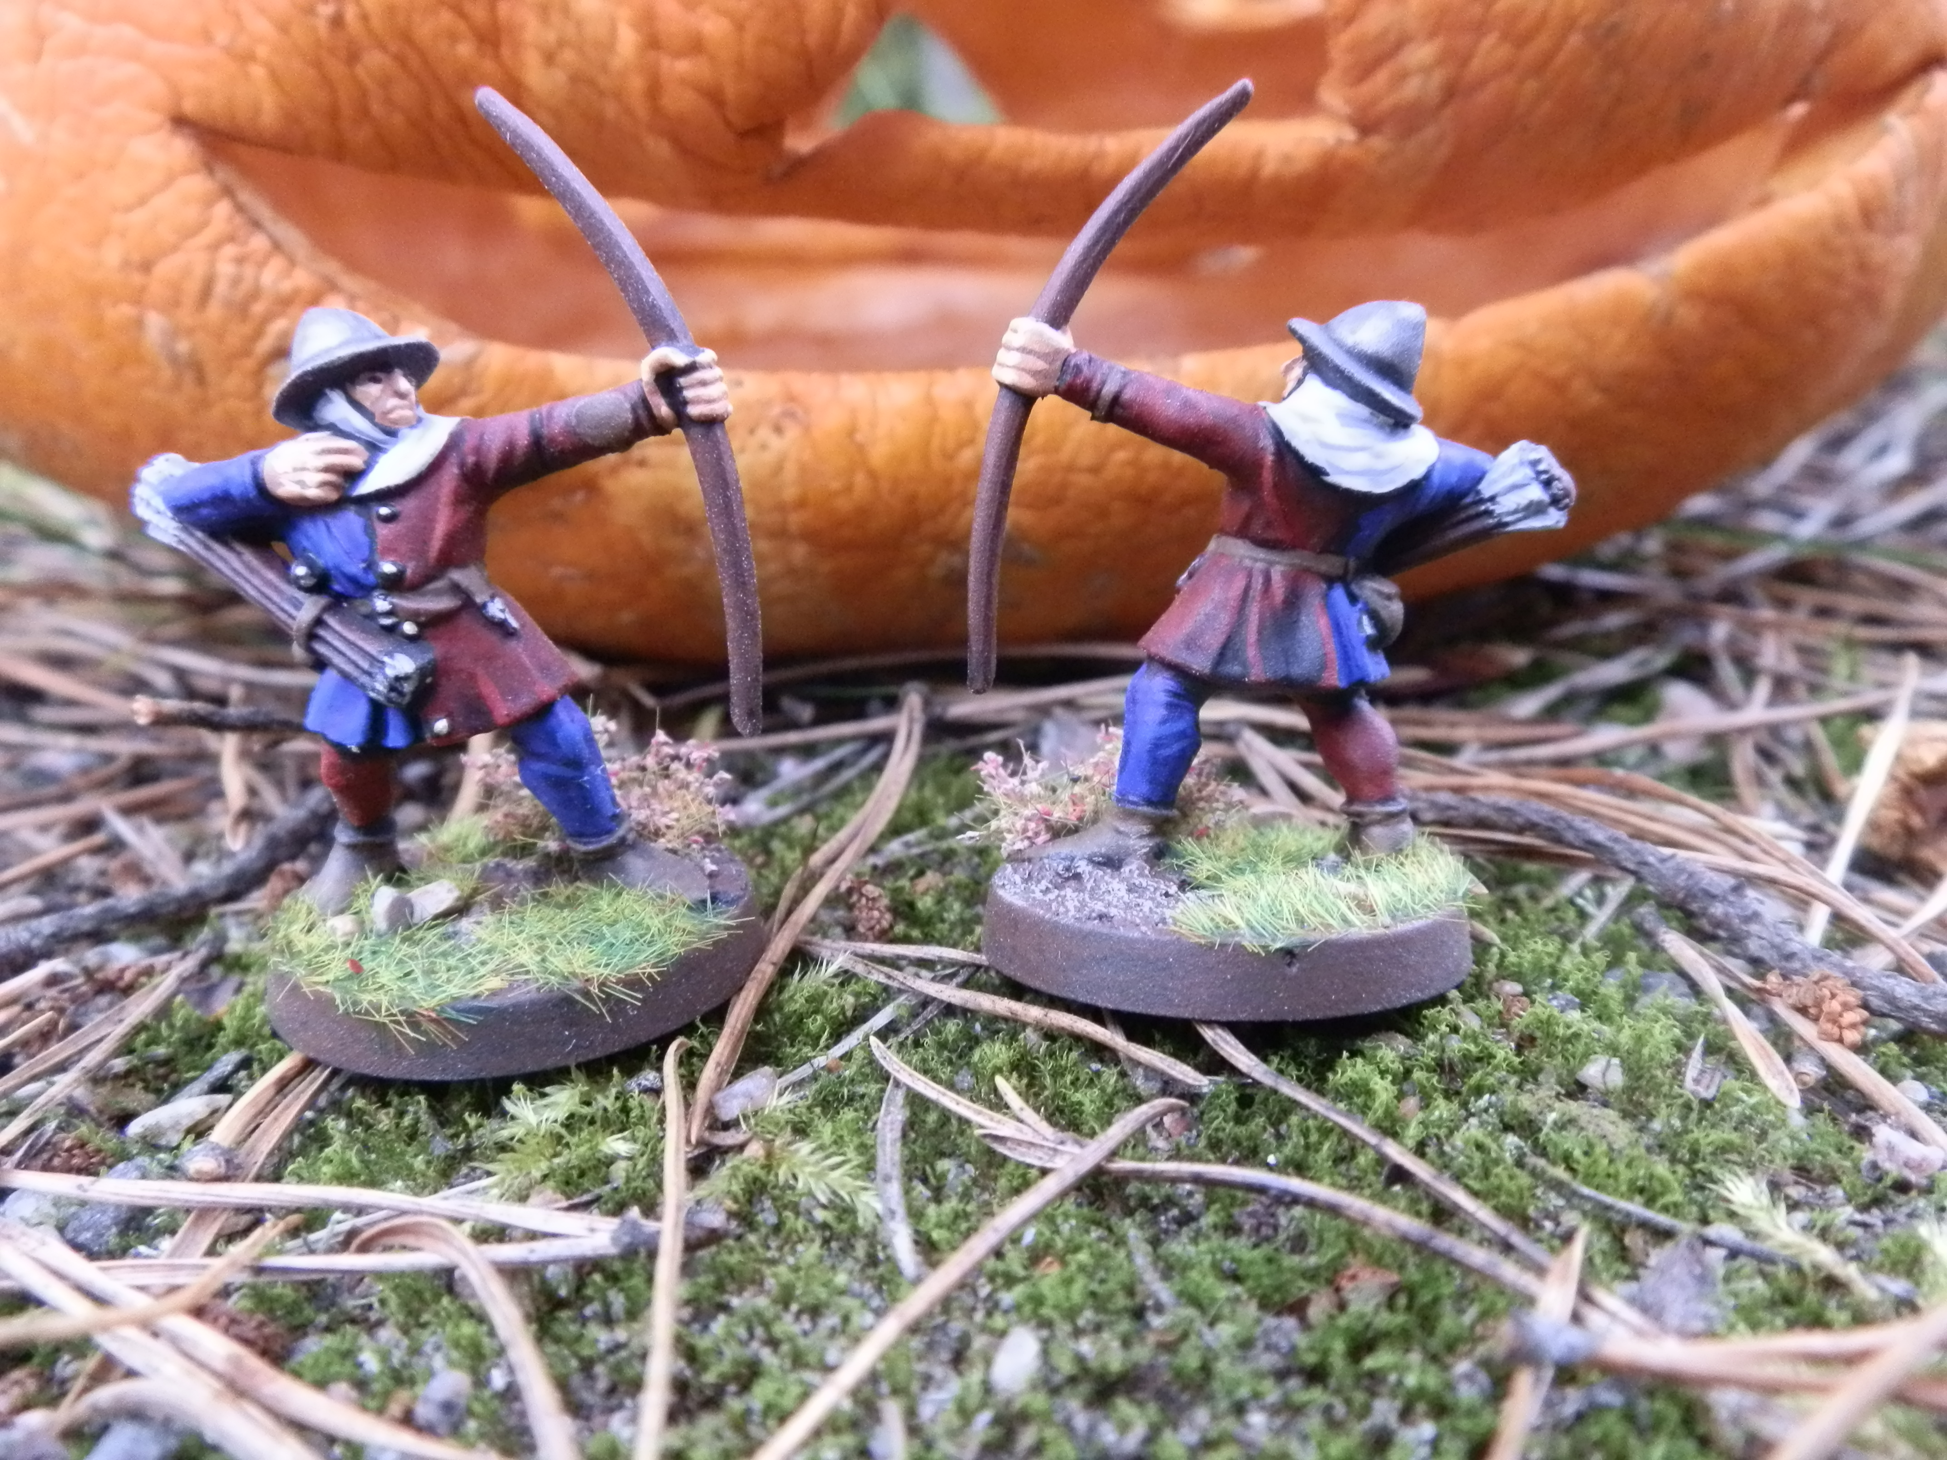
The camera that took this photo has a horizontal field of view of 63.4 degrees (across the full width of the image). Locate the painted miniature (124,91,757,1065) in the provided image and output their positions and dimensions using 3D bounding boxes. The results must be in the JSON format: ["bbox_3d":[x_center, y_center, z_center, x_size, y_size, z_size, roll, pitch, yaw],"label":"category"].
[{"bbox_3d":[-0.026,-0.008,0.078,0.031,0.043,0.025,-6,15,-16],"label":"painted miniature"}]

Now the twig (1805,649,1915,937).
[{"bbox_3d":[0.062,0.003,0.108,0.002,0.002,0.053,8,24,34],"label":"twig"}]

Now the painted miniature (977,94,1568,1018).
[{"bbox_3d":[0.015,-0.010,0.079,0.031,0.043,0.025,-4,11,-16],"label":"painted miniature"}]

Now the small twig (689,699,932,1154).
[{"bbox_3d":[-0.008,0.007,0.094,0.004,0.003,0.065,0,17,6],"label":"small twig"}]

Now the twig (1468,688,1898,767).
[{"bbox_3d":[0.059,0.000,0.128,0.048,0.002,0.002,-7,14,-25],"label":"twig"}]

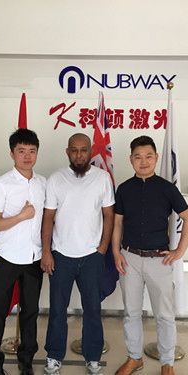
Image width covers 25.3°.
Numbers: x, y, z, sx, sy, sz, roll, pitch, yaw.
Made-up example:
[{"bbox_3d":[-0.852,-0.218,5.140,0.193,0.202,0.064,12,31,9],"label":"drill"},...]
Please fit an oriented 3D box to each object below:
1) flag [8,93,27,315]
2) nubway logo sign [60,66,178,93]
[{"bbox_3d":[-0.615,0.148,3.399,0.200,1.812,0.160,1,3,1],"label":"flag"},{"bbox_3d":[0.356,-1.609,6.271,1.750,0.412,0.050,1,3,1],"label":"nubway logo sign"}]

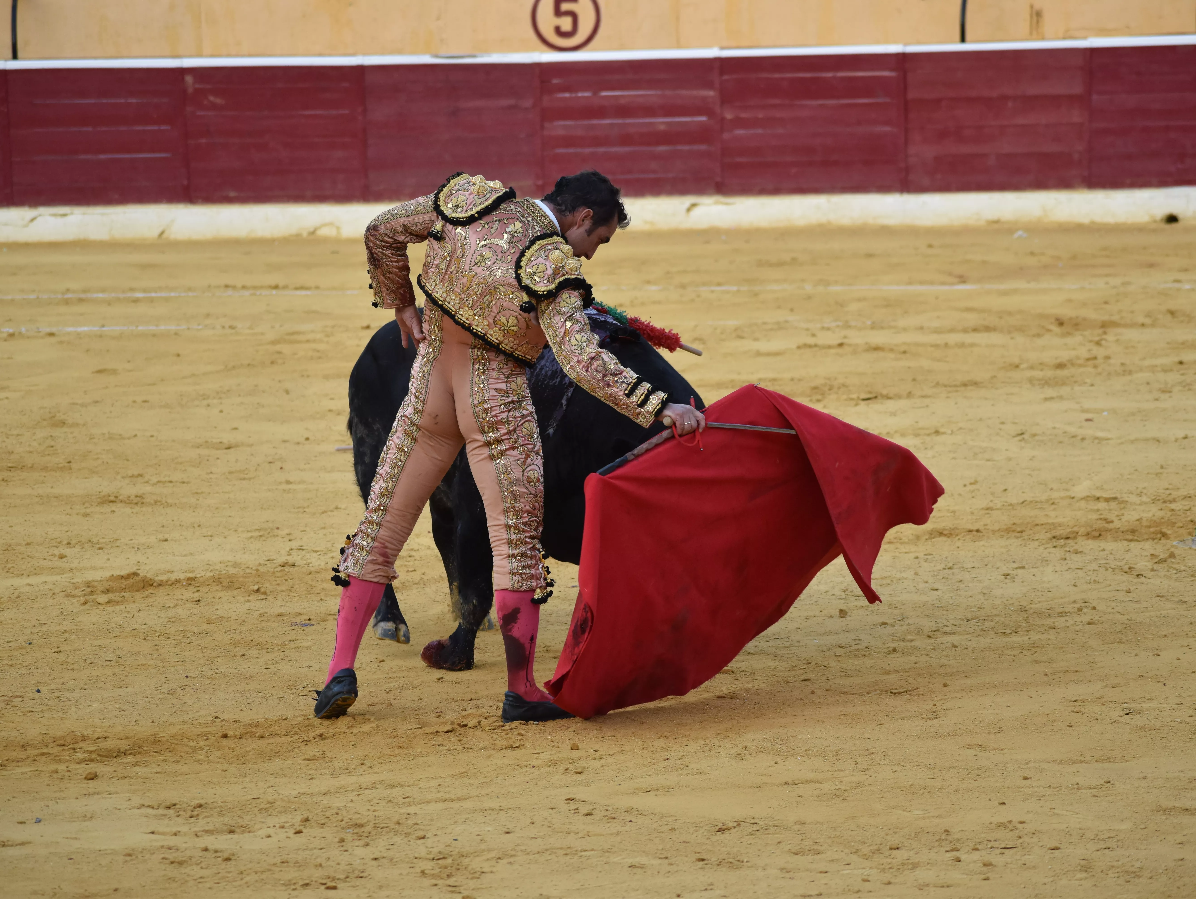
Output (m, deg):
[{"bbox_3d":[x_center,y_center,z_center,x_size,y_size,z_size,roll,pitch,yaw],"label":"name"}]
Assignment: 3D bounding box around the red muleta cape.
[{"bbox_3d":[0.405,0.275,17.500,1.030,0.920,0.500,-2,5,-15],"label":"red muleta cape"}]

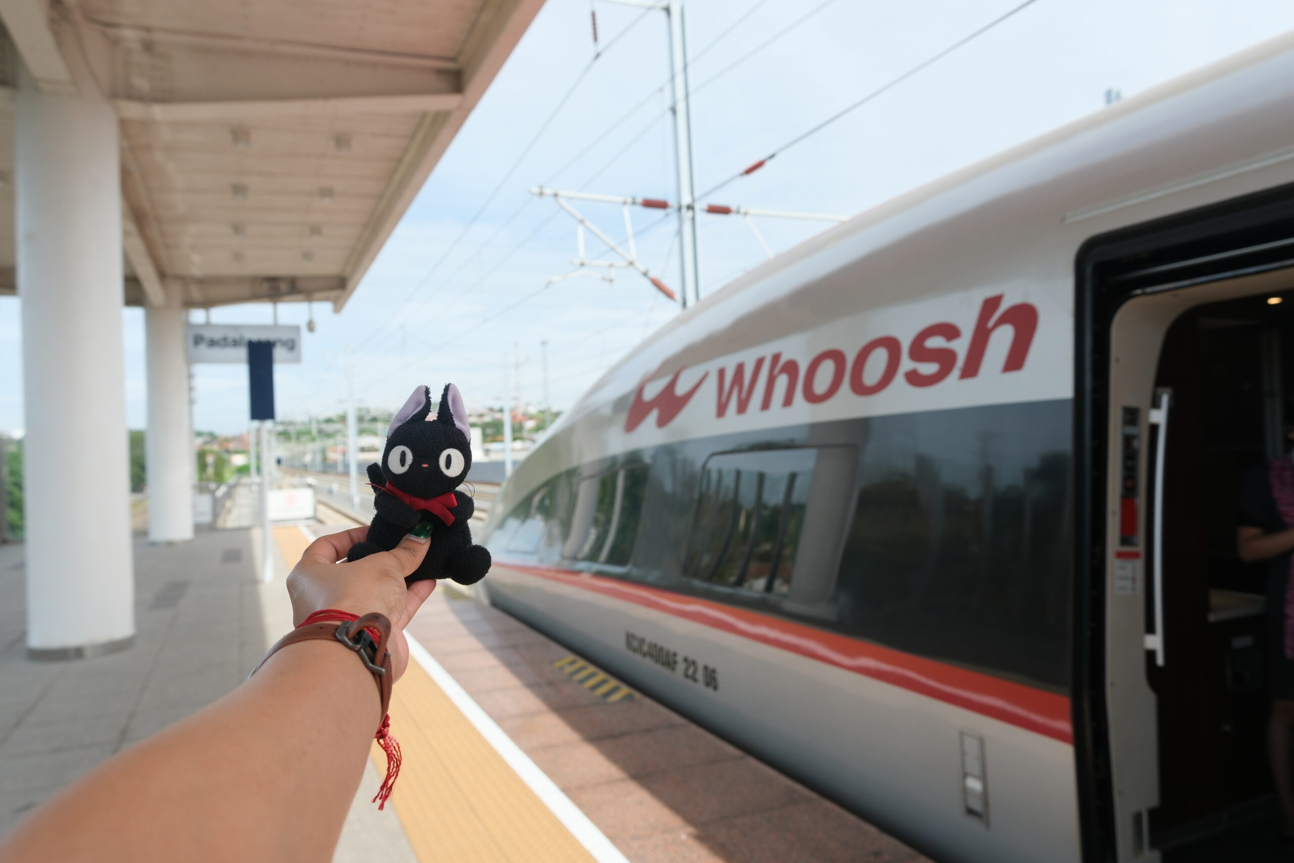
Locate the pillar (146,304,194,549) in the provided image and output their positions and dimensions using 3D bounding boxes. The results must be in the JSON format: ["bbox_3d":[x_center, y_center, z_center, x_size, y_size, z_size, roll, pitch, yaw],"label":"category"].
[{"bbox_3d":[-10.022,-0.207,18.079,0.790,5.150,0.790,-2,-1,-25],"label":"pillar"}]

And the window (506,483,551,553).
[{"bbox_3d":[-1.190,0.851,8.685,0.080,0.680,1.300,10,-9,-19],"label":"window"}]

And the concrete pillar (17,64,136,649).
[{"bbox_3d":[-5.144,-0.615,7.750,0.790,5.150,0.790,-2,-1,-25],"label":"concrete pillar"}]

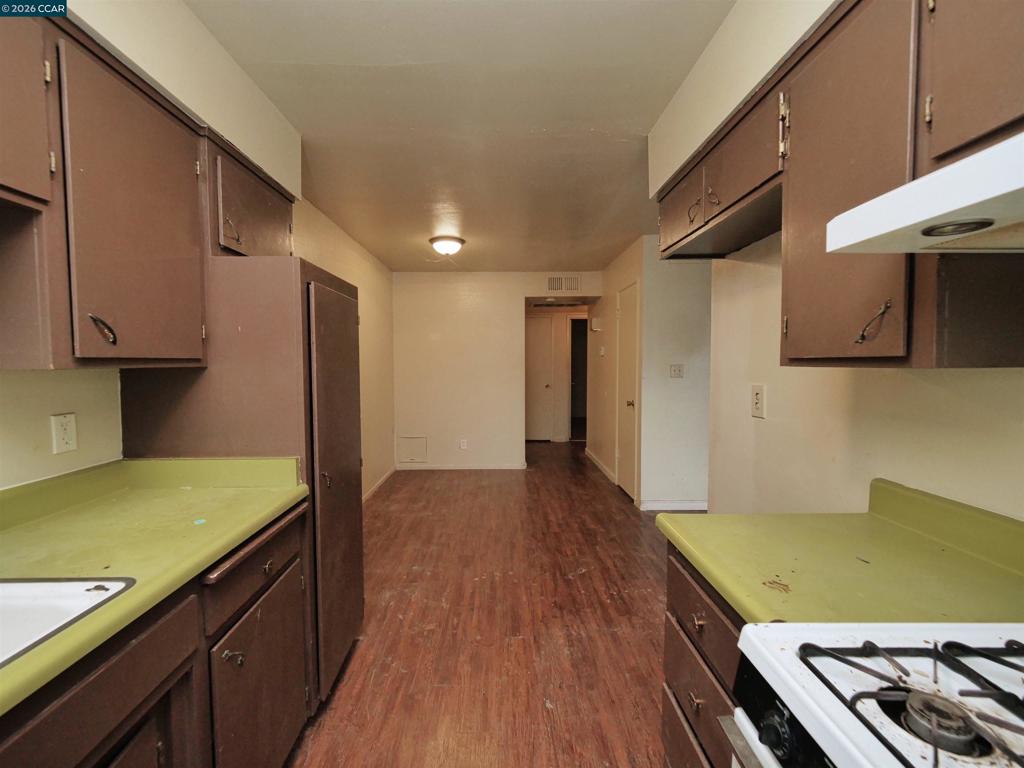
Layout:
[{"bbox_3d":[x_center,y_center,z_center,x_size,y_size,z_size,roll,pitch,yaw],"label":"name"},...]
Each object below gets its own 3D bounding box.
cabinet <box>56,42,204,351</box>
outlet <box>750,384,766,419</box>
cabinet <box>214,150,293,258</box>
[{"bbox_3d":[-1.176,-0.429,1.138,0.335,0.740,0.455,0,3,-1],"label":"cabinet"},{"bbox_3d":[1.046,0.074,1.766,0.010,0.138,0.086,0,3,-1],"label":"outlet"},{"bbox_3d":[-1.188,-0.644,1.682,0.335,0.395,0.555,0,3,-1],"label":"cabinet"}]

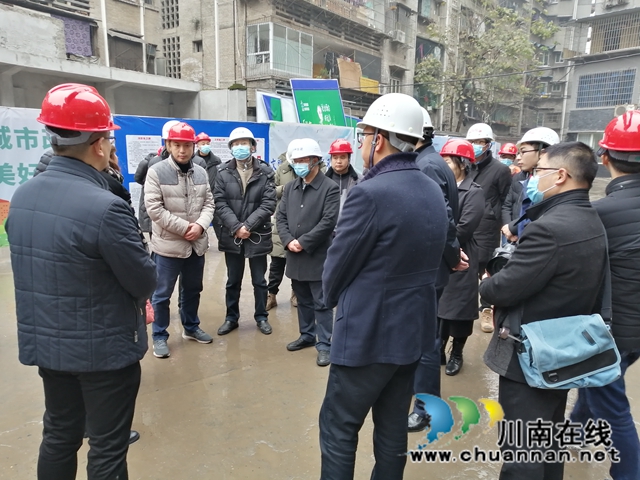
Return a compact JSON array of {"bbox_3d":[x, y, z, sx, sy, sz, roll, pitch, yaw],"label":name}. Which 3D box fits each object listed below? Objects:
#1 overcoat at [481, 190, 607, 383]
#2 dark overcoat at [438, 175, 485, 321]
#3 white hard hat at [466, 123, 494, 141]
[{"bbox_3d":[0.869,0.150,1.950,0.420,0.740,0.530,11,15,44],"label":"overcoat"},{"bbox_3d":[1.001,0.038,3.636,0.340,1.070,0.460,-3,13,-20],"label":"dark overcoat"},{"bbox_3d":[1.427,-0.961,4.420,0.277,0.152,0.220,-2,10,-30],"label":"white hard hat"}]

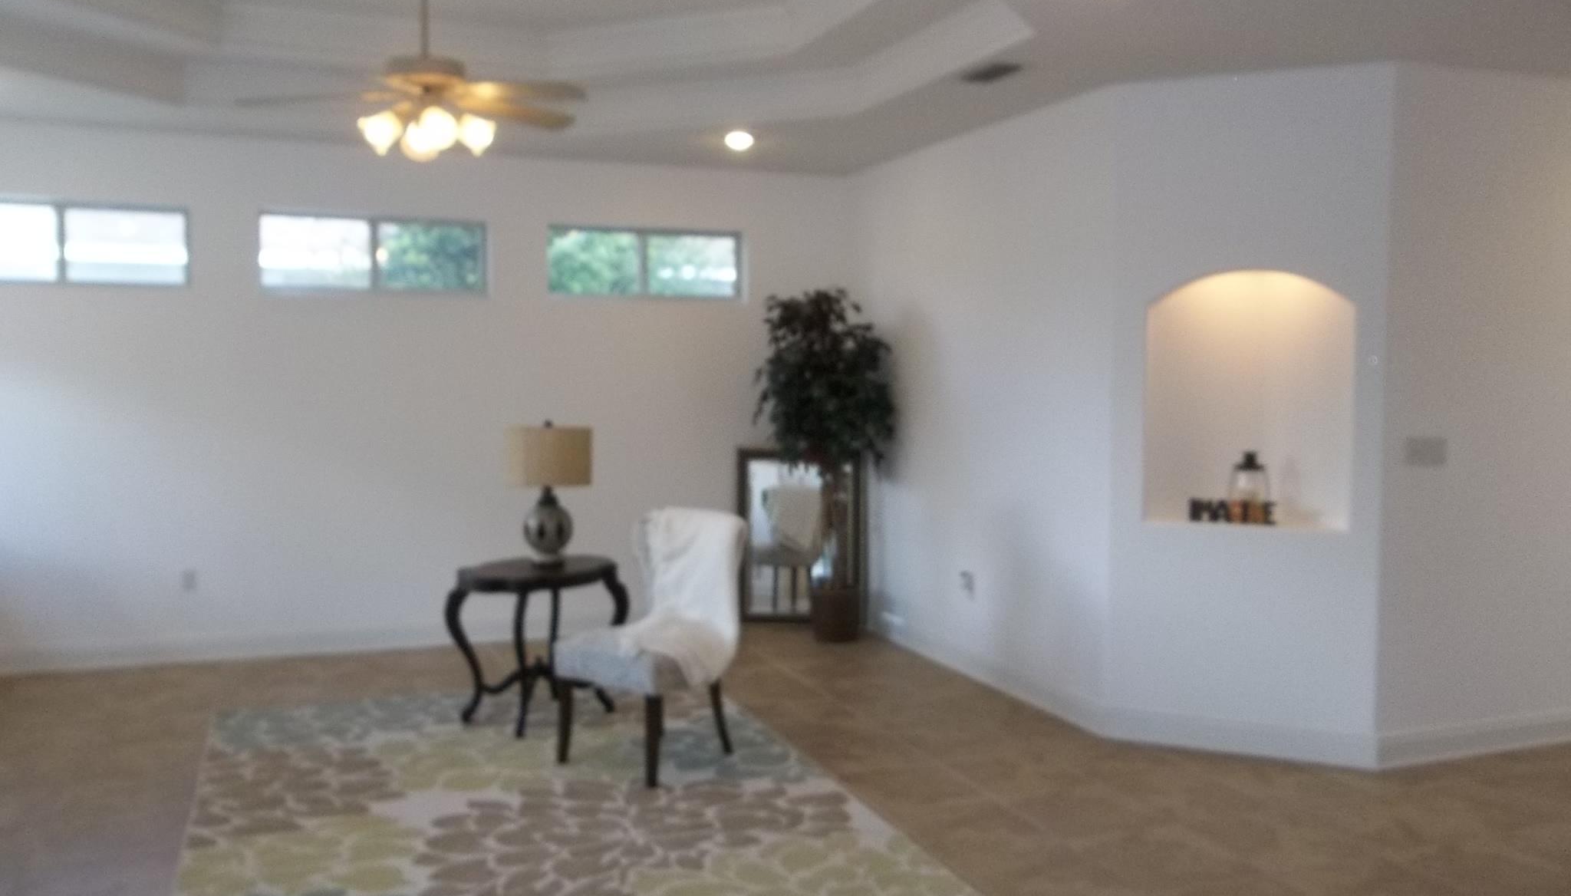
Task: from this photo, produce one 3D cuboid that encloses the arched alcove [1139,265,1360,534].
[{"bbox_3d":[1.983,-0.211,5.265,0.810,1.081,0.320,2,4,22],"label":"arched alcove"}]

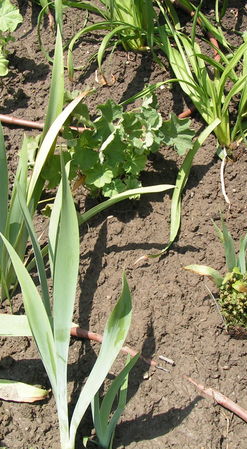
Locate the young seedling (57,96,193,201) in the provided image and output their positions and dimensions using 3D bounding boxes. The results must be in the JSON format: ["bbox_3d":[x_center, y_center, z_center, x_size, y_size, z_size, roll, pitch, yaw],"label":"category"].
[{"bbox_3d":[0.009,-0.185,1.516,0.309,0.190,0.215,0,54,0],"label":"young seedling"}]

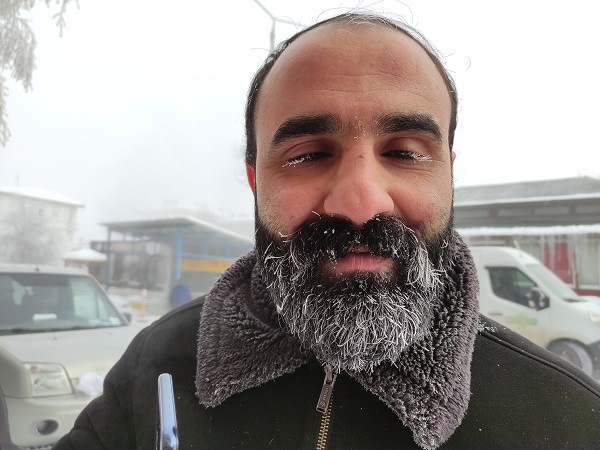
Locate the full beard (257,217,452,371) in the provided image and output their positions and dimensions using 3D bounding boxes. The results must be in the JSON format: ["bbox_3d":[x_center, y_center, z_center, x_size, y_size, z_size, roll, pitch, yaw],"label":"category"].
[{"bbox_3d":[0.043,0.046,0.322,0.155,0.112,0.110,-1,0,5],"label":"full beard"}]

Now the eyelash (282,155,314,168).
[{"bbox_3d":[-0.002,-0.043,0.292,0.021,0.009,0.010,-1,0,7],"label":"eyelash"}]

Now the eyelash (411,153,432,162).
[{"bbox_3d":[0.081,-0.044,0.287,0.015,0.007,0.010,-1,0,3],"label":"eyelash"}]

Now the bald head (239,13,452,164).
[{"bbox_3d":[0.048,-0.112,0.375,0.168,0.148,0.185,-1,-2,5],"label":"bald head"}]

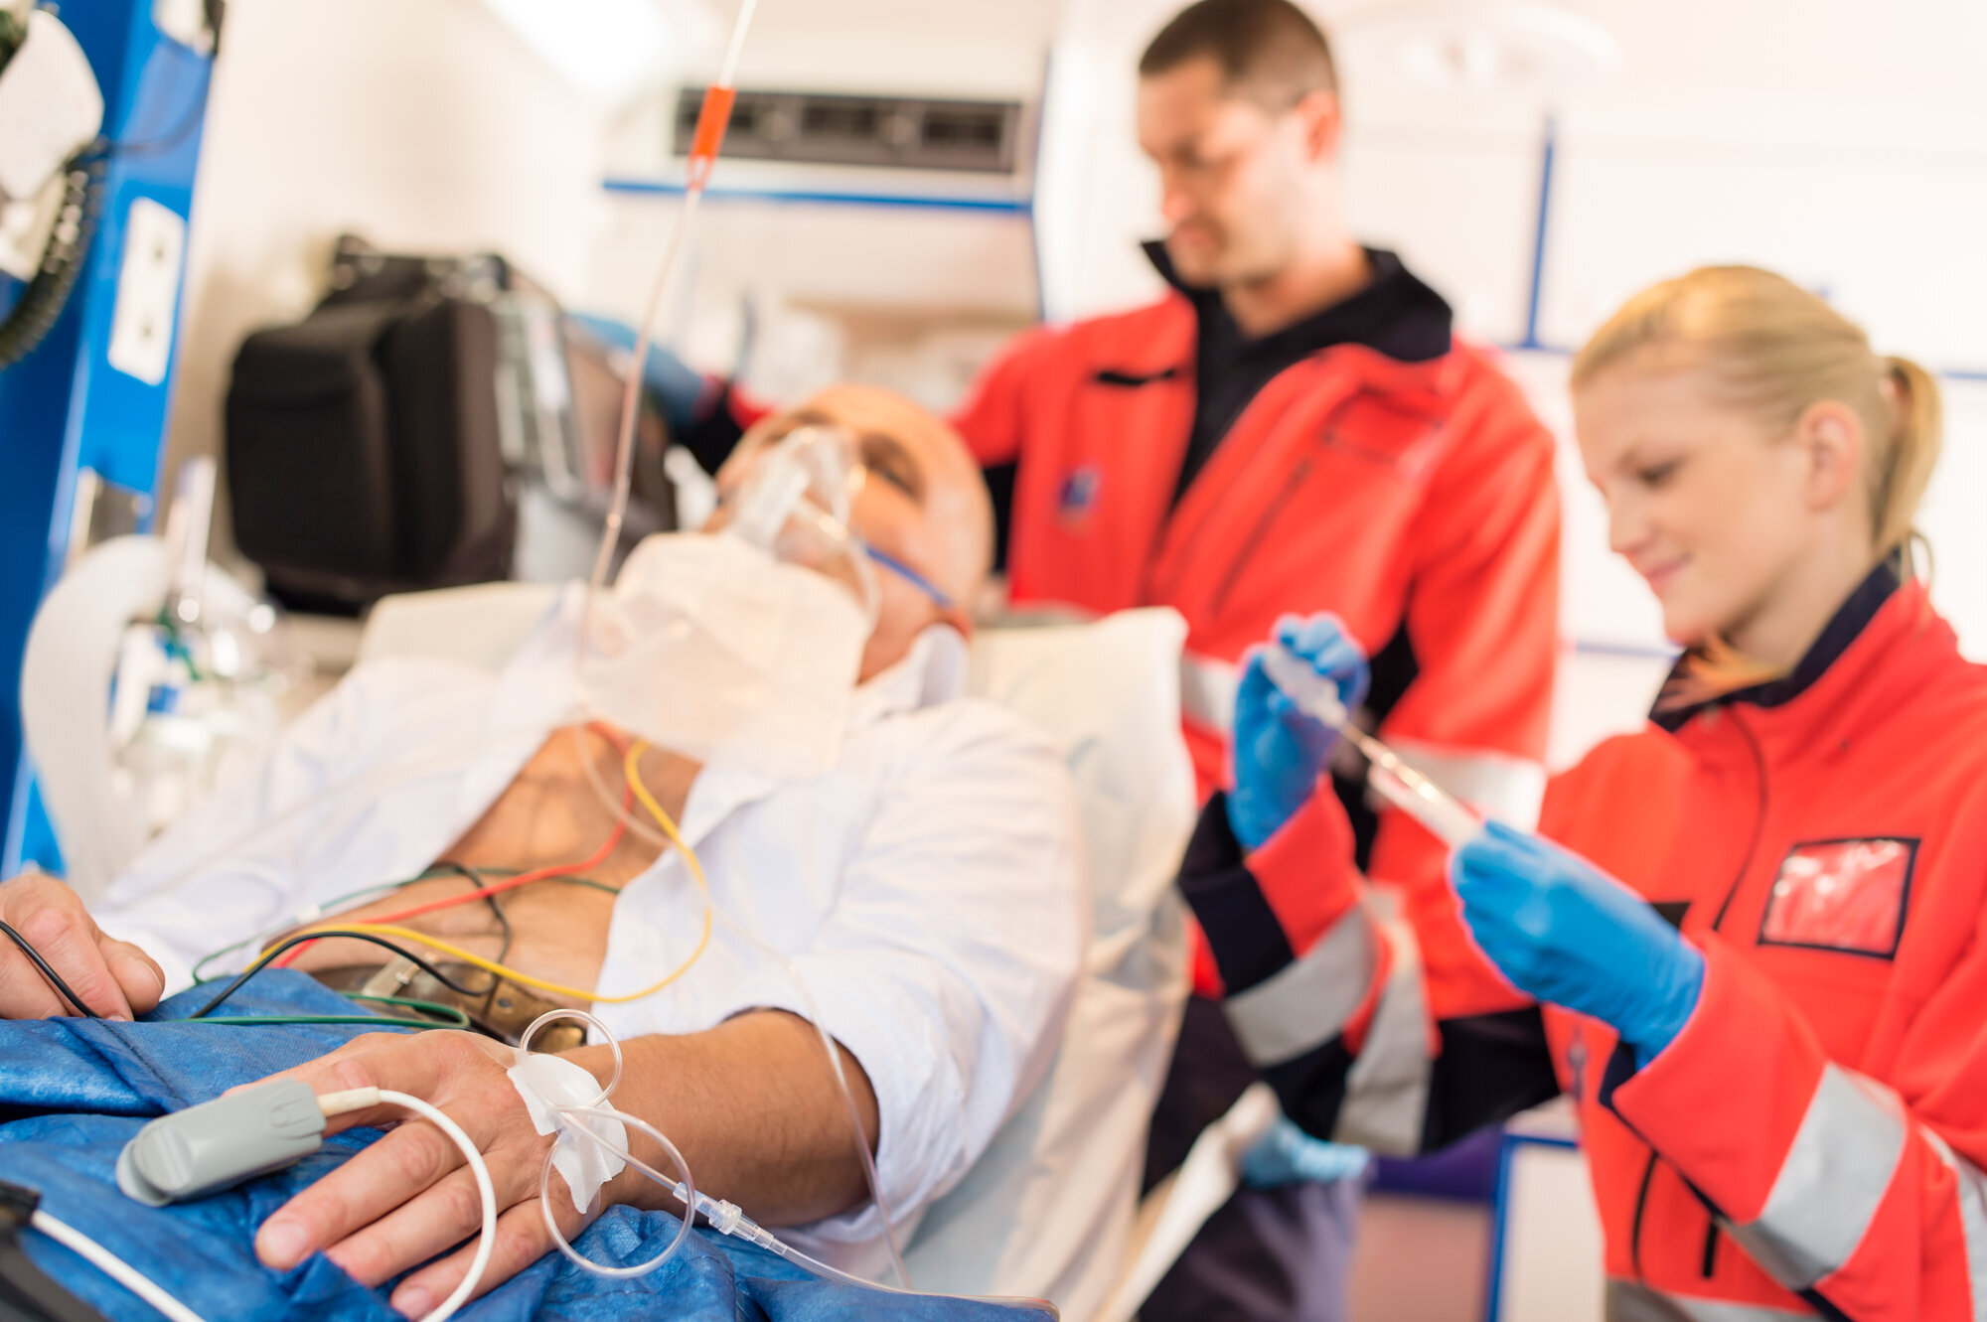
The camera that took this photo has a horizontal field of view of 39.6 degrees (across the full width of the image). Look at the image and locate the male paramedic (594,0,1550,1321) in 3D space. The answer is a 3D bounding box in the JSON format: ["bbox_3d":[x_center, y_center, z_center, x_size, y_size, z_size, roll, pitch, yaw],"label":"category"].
[{"bbox_3d":[0.080,0.270,2.370,0.760,1.680,0.470,2,-2,34],"label":"male paramedic"}]

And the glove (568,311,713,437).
[{"bbox_3d":[-0.312,-0.255,2.450,0.155,0.070,0.100,30,-8,-12],"label":"glove"}]

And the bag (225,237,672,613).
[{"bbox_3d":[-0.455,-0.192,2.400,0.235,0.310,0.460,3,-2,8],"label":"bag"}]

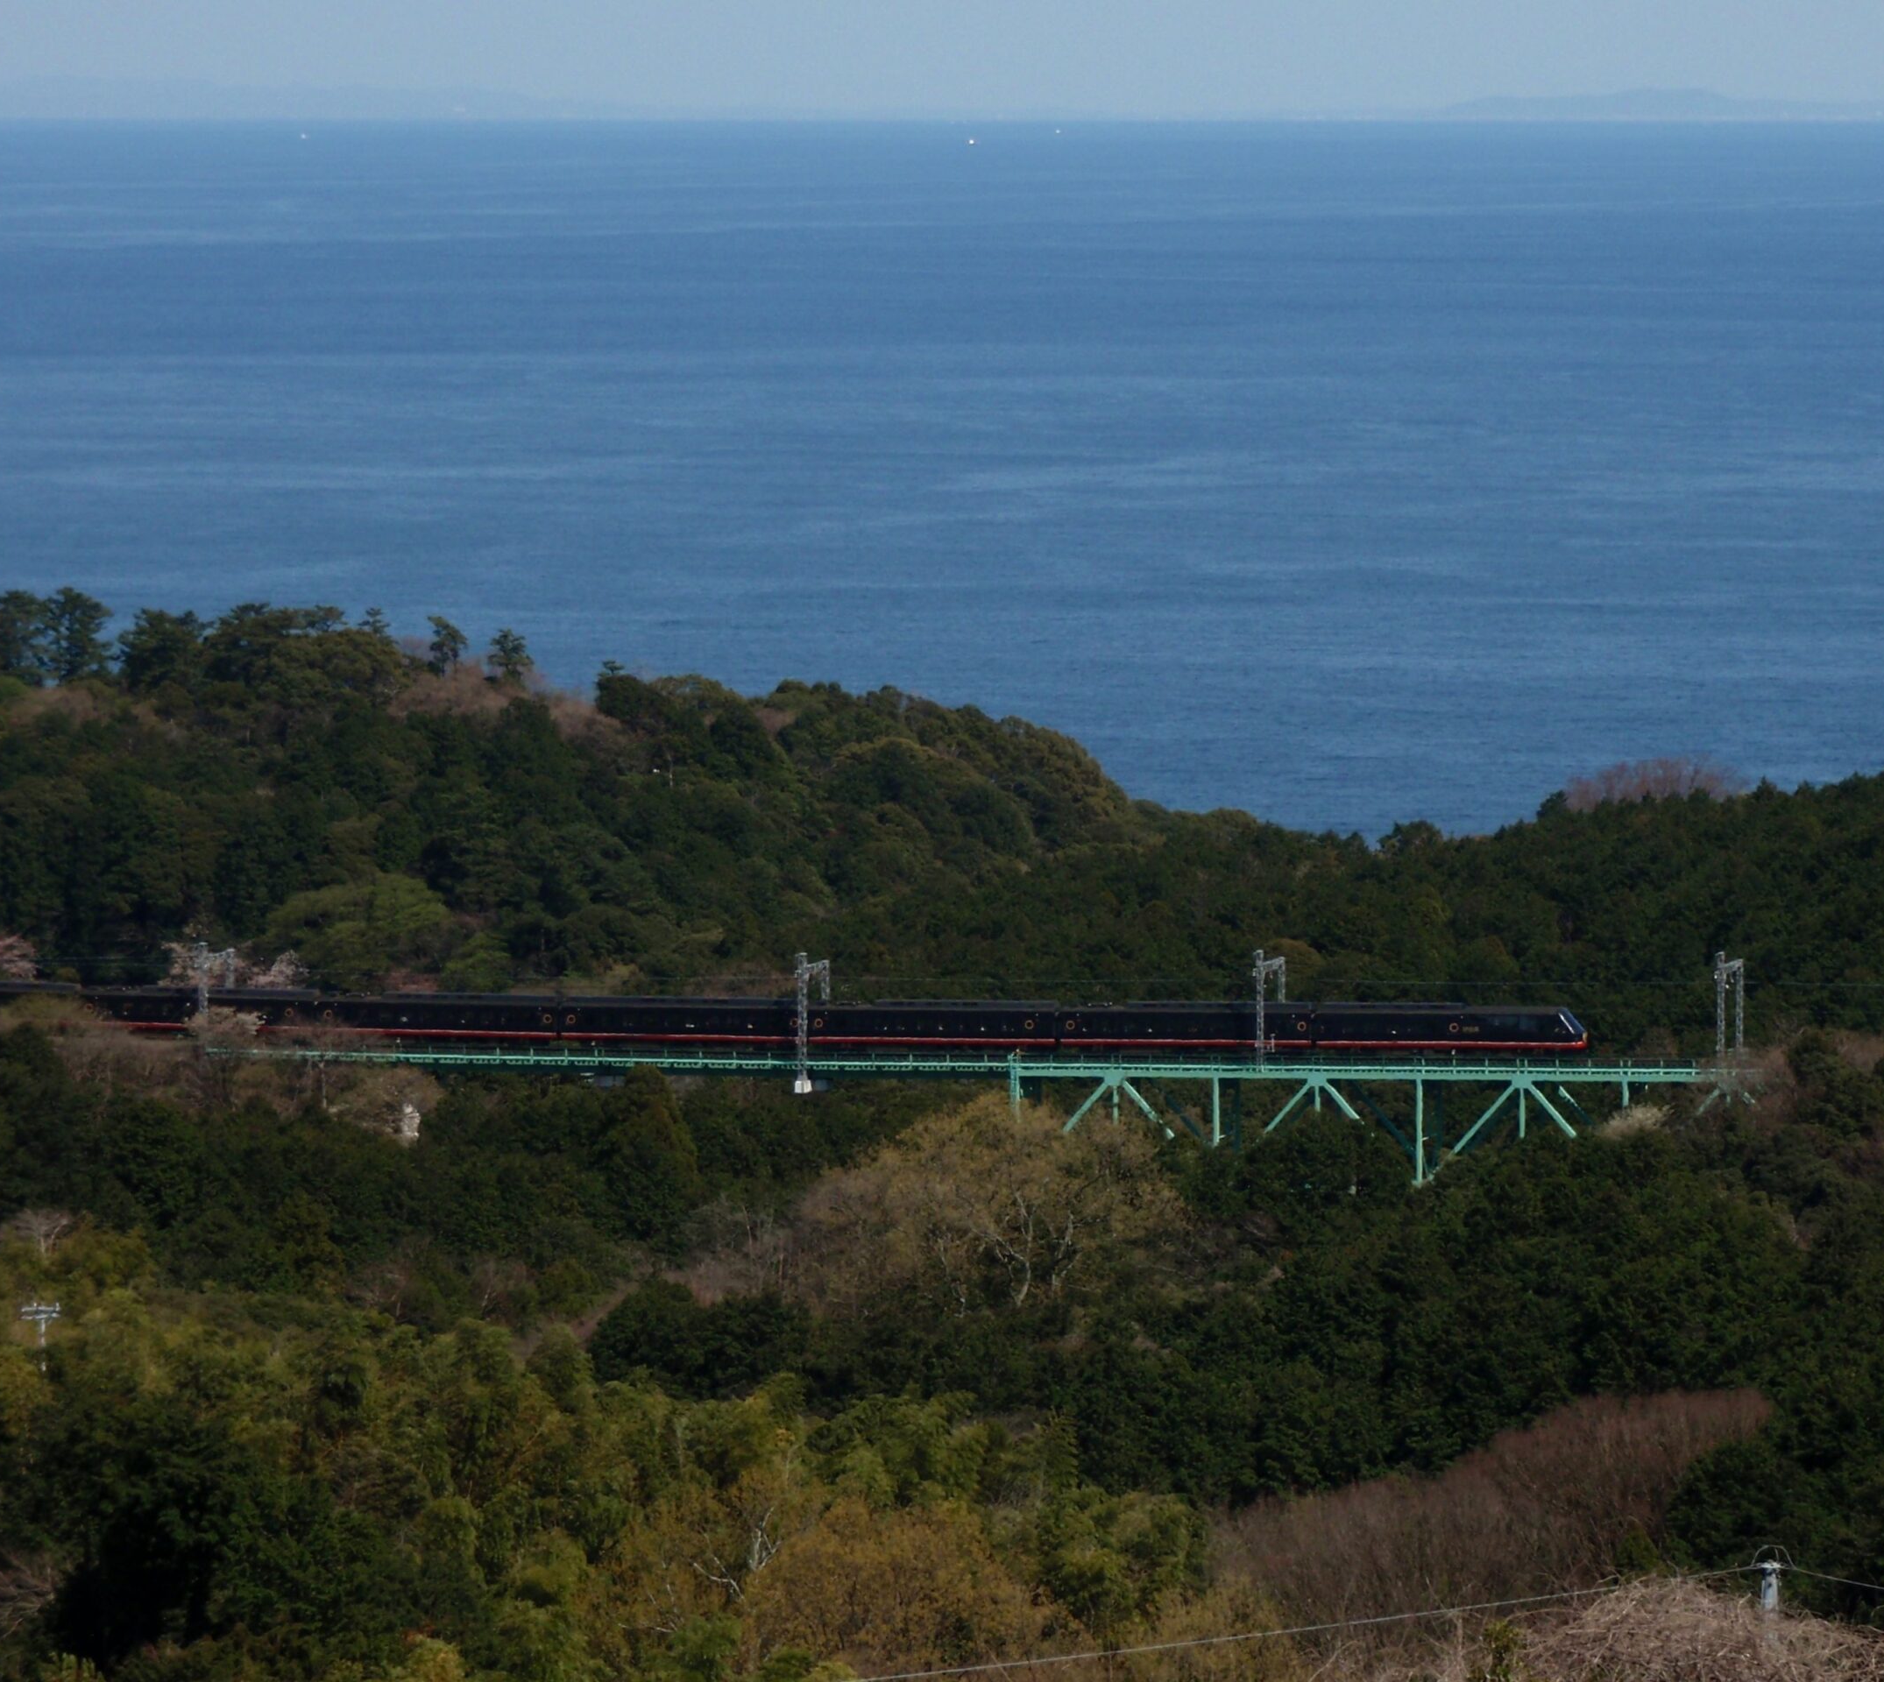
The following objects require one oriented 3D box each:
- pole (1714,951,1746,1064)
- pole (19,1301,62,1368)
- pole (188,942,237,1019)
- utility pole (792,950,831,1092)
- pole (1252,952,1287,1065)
[{"bbox_3d":[57.488,12.132,567.218,0.750,8.680,6.100,2,6,20],"label":"pole"},{"bbox_3d":[-40.558,25.269,351.237,1.850,9.000,0.500,-2,6,-18],"label":"pole"},{"bbox_3d":[-56.455,11.704,605.313,0.750,8.240,6.100,2,6,17],"label":"pole"},{"bbox_3d":[-9.650,13.598,590.639,0.750,10.860,6.100,2,6,18],"label":"utility pole"},{"bbox_3d":[24.519,12.368,578.939,0.750,9.160,6.100,2,6,19],"label":"pole"}]

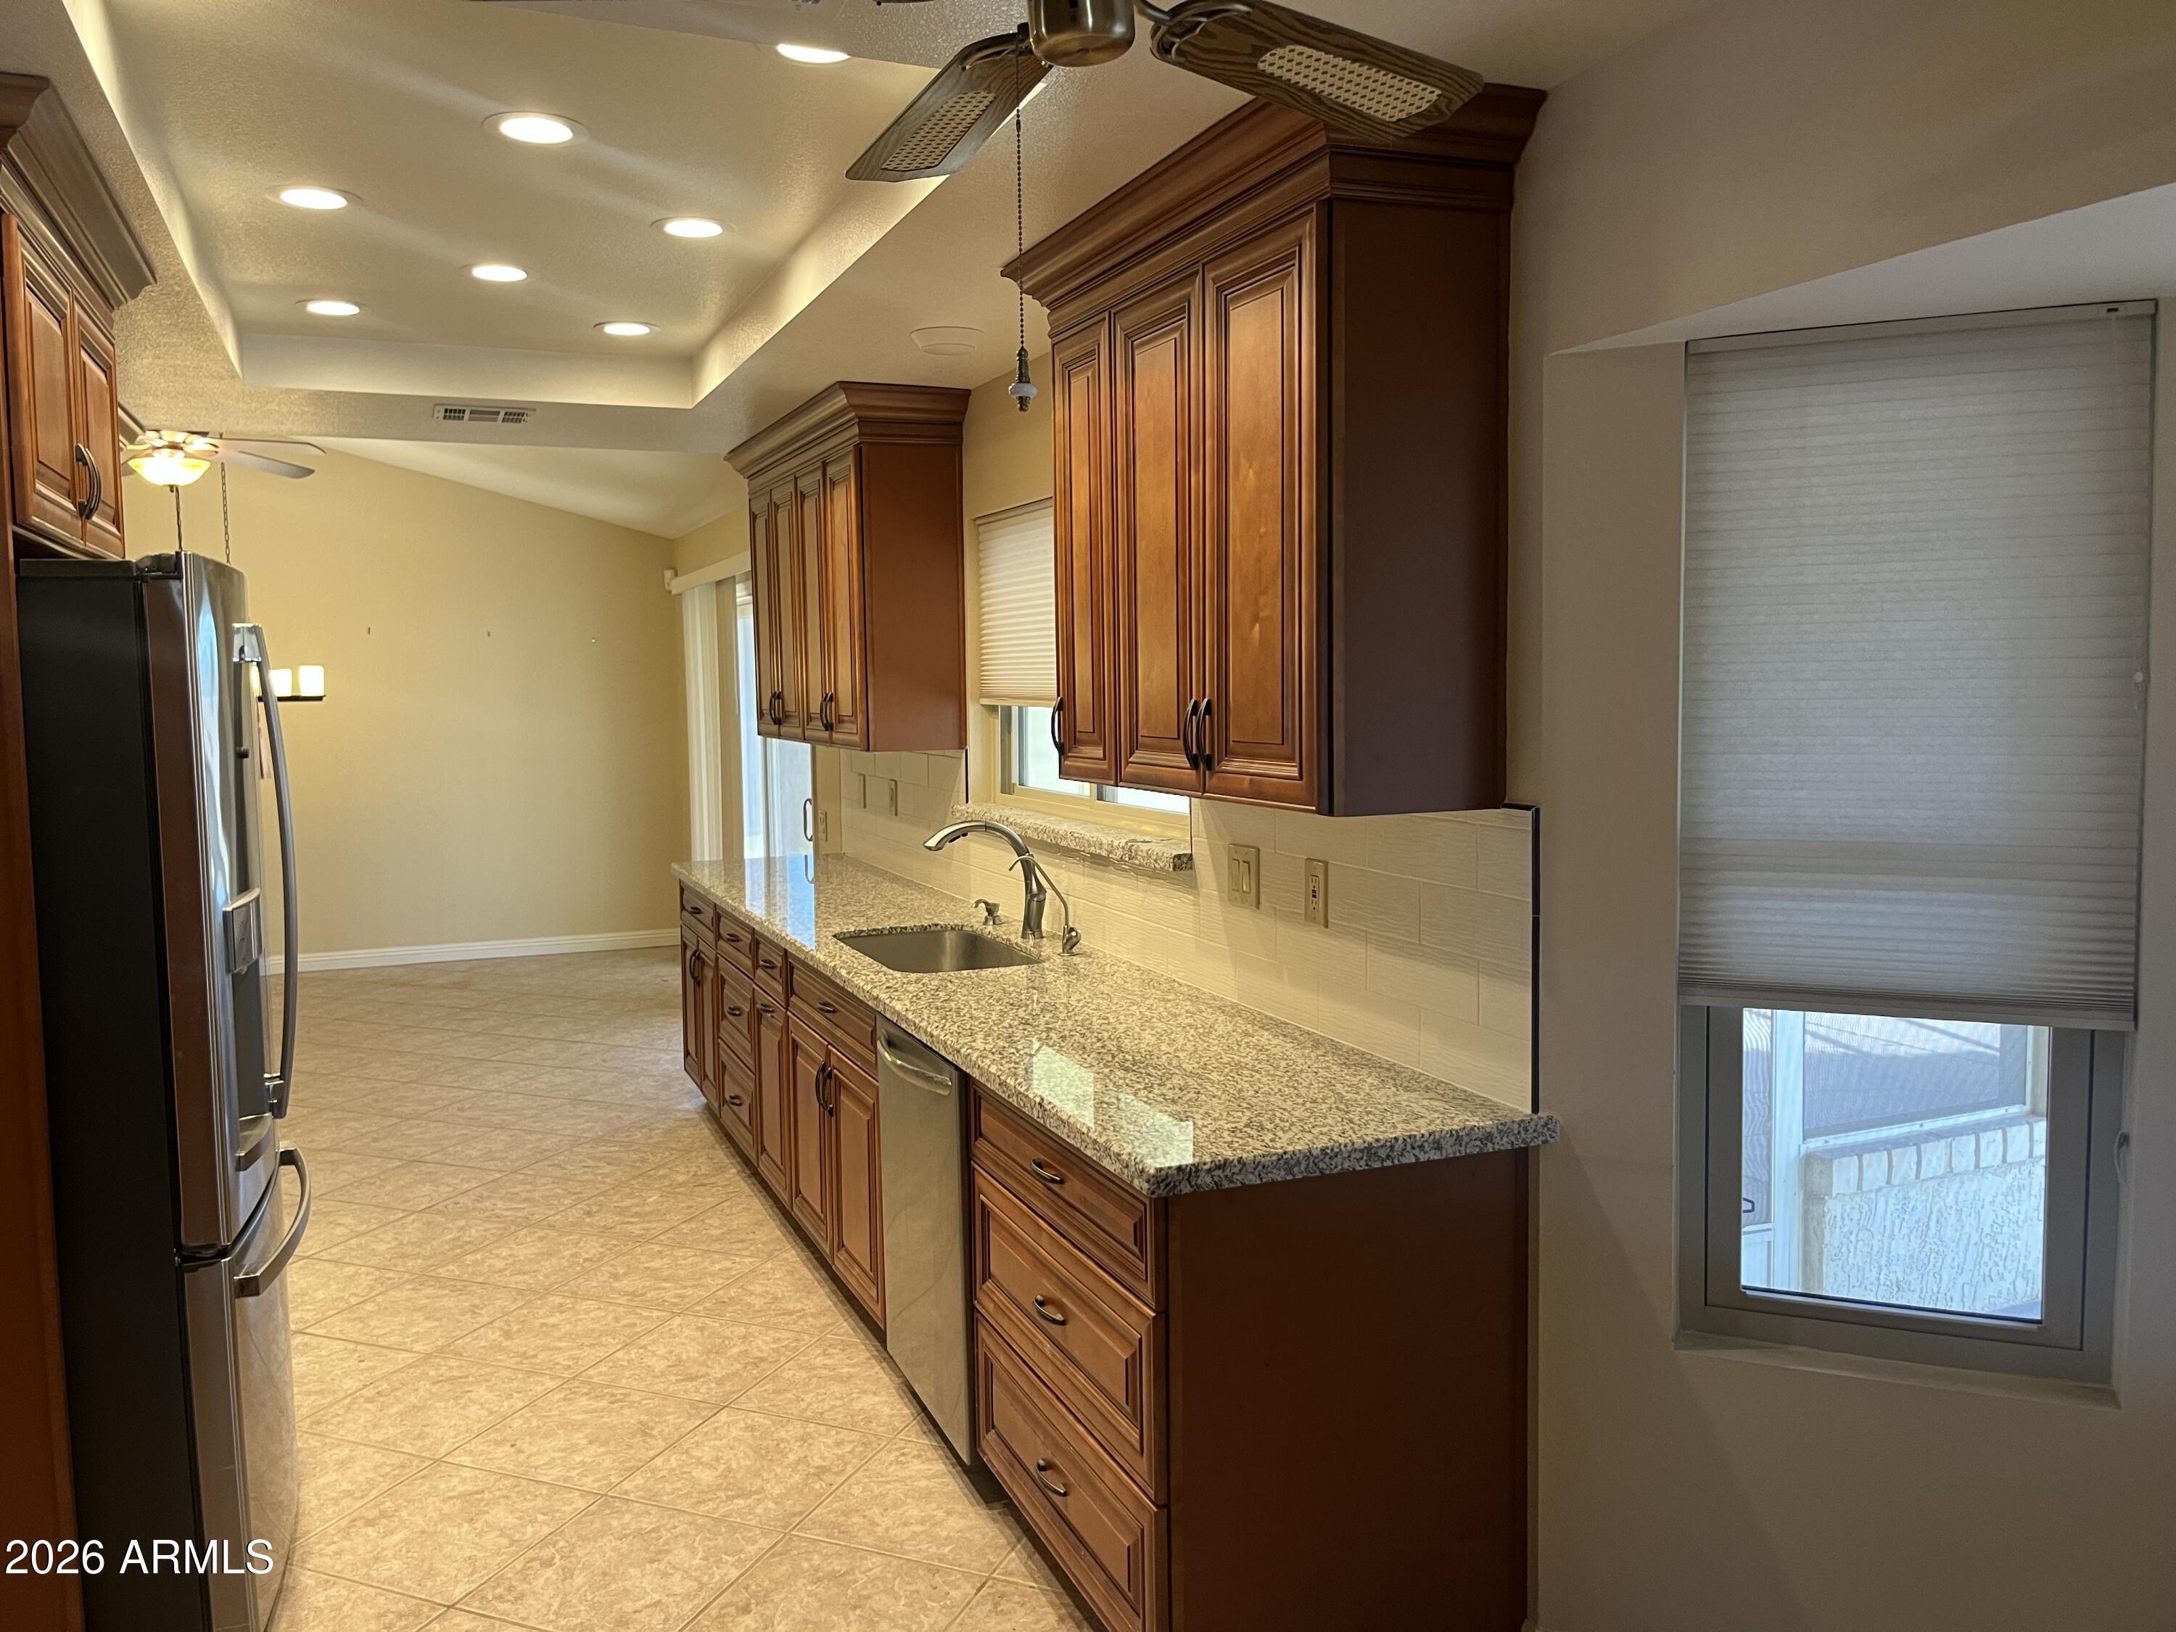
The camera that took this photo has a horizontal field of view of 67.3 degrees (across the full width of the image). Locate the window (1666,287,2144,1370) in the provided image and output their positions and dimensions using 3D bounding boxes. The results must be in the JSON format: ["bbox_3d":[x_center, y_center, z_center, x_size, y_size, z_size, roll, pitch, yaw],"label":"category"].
[{"bbox_3d":[1.155,0.061,2.329,0.580,1.472,0.100,1,5,22],"label":"window"}]

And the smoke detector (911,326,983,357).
[{"bbox_3d":[-0.334,-1.136,3.920,0.178,0.040,0.178,-1,5,0],"label":"smoke detector"}]

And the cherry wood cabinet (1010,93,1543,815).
[{"bbox_3d":[0.251,-0.560,2.882,0.395,1.034,1.222,-3,5,-23],"label":"cherry wood cabinet"}]

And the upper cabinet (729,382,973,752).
[{"bbox_3d":[-0.834,-0.763,5.441,0.395,1.034,1.660,-3,5,-23],"label":"upper cabinet"}]

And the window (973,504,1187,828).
[{"bbox_3d":[0.000,-0.399,4.164,0.100,0.833,1.395,-3,5,-23],"label":"window"}]

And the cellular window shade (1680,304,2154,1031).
[{"bbox_3d":[1.128,-0.193,2.265,0.570,0.953,0.045,1,5,22],"label":"cellular window shade"}]

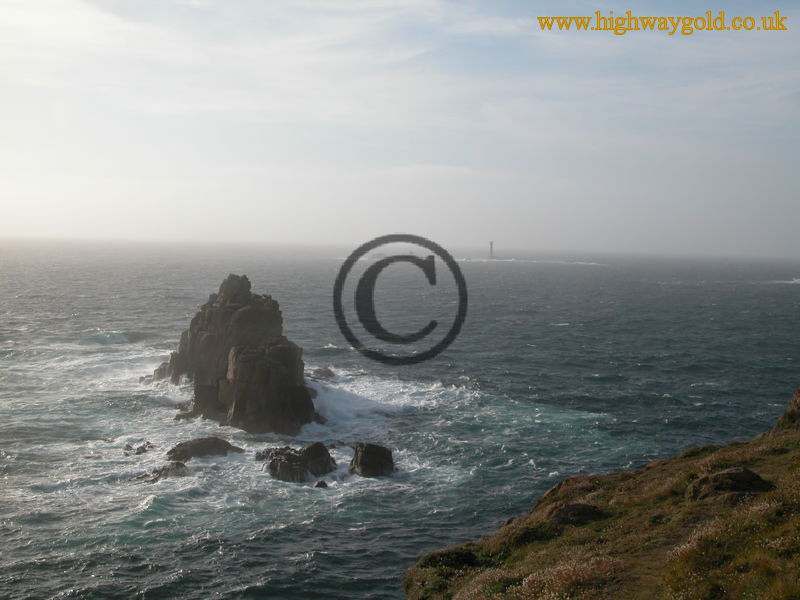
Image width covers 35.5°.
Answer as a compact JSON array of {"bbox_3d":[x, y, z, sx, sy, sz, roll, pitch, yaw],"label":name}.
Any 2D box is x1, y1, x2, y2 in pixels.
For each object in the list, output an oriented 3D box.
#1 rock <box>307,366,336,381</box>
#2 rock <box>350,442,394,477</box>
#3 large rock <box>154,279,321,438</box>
[{"bbox_3d":[-21.022,19.414,332.396,8.000,3.300,6.000,1,3,-5],"label":"rock"},{"bbox_3d":[-4.678,25.523,202.818,7.000,4.700,6.500,1,3,-8],"label":"rock"},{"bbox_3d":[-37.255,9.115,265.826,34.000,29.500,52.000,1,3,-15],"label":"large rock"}]

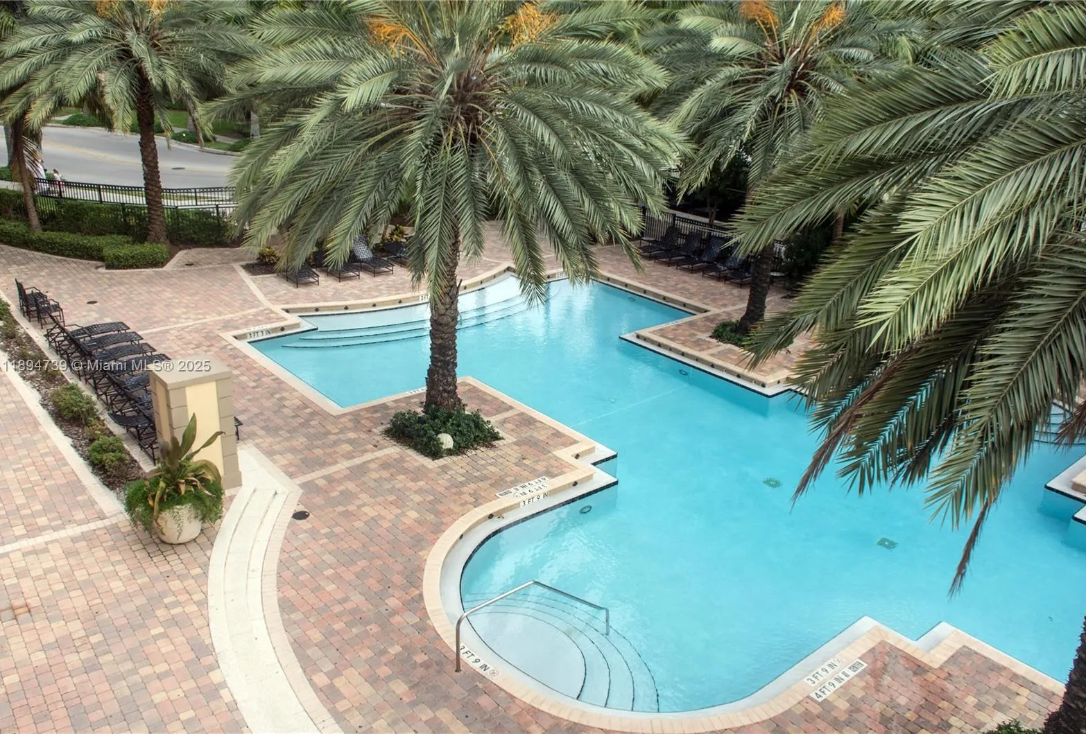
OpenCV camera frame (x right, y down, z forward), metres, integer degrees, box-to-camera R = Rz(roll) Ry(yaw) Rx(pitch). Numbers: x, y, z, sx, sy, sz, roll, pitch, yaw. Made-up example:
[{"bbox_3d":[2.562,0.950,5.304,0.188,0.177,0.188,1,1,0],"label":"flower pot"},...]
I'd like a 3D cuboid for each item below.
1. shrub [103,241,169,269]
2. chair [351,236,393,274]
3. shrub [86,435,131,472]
[{"bbox_3d":[-13.003,-3.572,26.385,1.720,0.570,1.050,-9,24,-29],"label":"shrub"},{"bbox_3d":[-5.557,-3.589,26.883,0.700,0.960,1.760,-15,28,-39],"label":"chair"},{"bbox_3d":[-7.235,1.452,13.833,0.760,0.580,0.740,-15,28,-39],"label":"shrub"}]

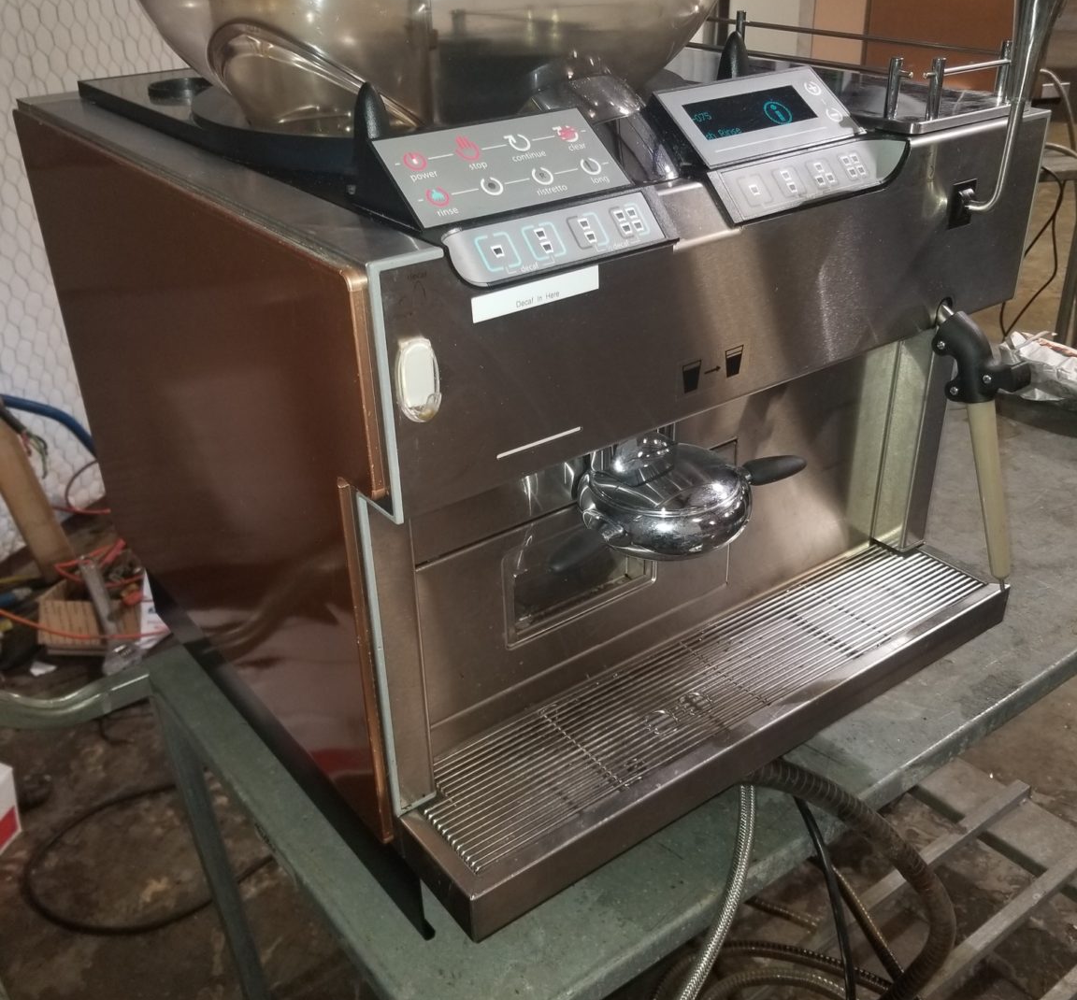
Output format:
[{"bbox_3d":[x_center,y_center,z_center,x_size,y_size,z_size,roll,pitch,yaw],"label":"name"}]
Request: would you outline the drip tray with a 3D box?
[{"bbox_3d":[0.138,0.141,0.780,0.512,0.037,0.110,-21,34,-30],"label":"drip tray"}]

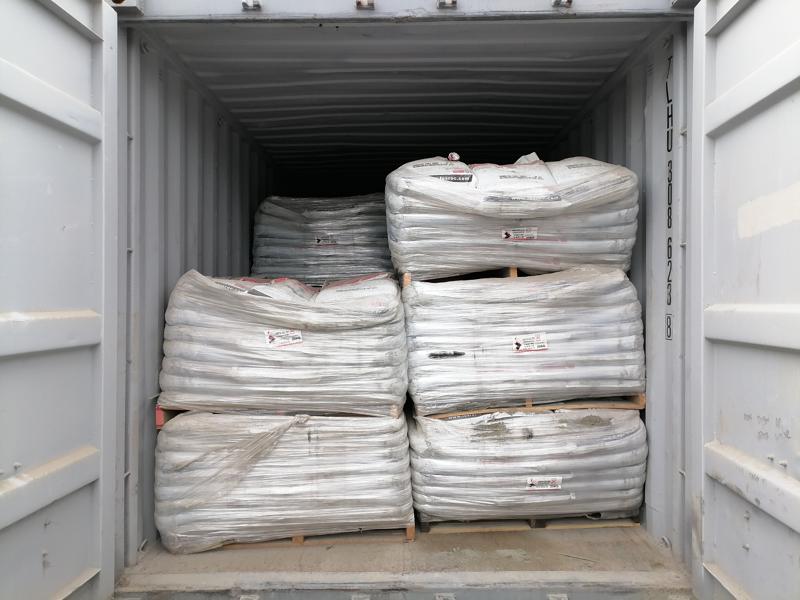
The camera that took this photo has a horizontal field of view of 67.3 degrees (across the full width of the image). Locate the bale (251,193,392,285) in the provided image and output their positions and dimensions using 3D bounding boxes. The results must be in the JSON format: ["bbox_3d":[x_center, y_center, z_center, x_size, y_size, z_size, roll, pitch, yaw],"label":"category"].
[{"bbox_3d":[-0.530,-0.450,4.990,1.140,0.700,1.200,0,0,0],"label":"bale"}]

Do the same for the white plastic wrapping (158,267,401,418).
[{"bbox_3d":[-0.545,0.187,3.310,1.140,0.650,1.200,0,0,-1],"label":"white plastic wrapping"}]

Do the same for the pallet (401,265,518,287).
[{"bbox_3d":[0.560,-0.125,3.490,1.110,0.115,1.130,-2,0,-1],"label":"pallet"}]

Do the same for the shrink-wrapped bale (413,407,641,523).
[{"bbox_3d":[0.605,0.790,3.440,1.150,0.540,1.200,0,0,-2],"label":"shrink-wrapped bale"}]

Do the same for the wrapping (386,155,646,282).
[{"bbox_3d":[0.540,-0.420,3.460,1.200,0.650,1.200,-1,0,0],"label":"wrapping"}]

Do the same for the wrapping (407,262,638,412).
[{"bbox_3d":[0.590,0.178,3.450,1.150,0.630,1.200,-2,0,-2],"label":"wrapping"}]

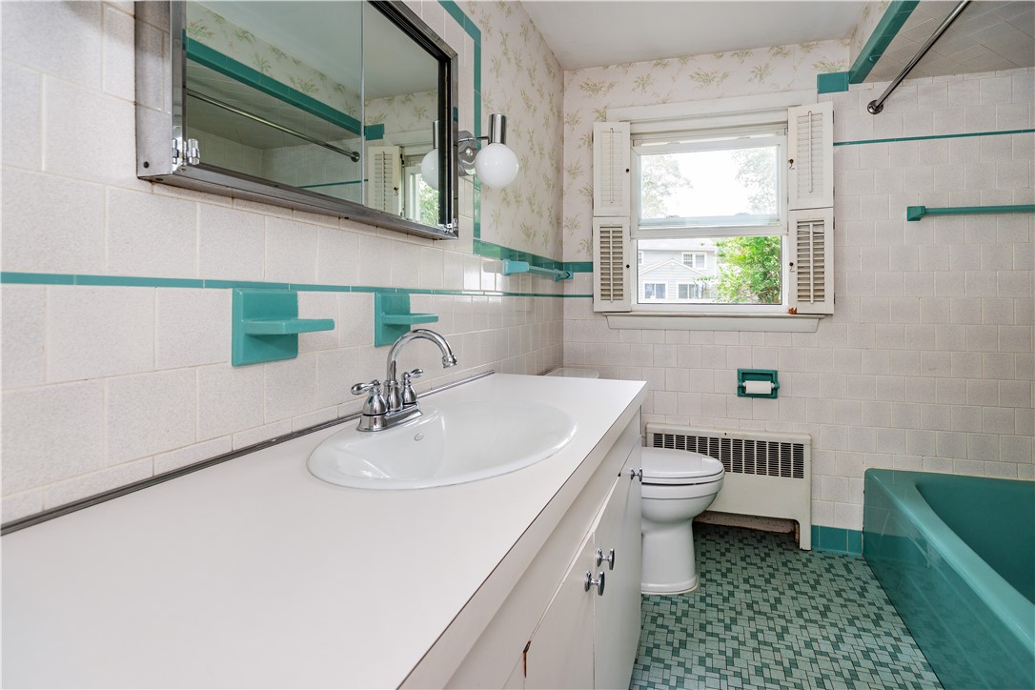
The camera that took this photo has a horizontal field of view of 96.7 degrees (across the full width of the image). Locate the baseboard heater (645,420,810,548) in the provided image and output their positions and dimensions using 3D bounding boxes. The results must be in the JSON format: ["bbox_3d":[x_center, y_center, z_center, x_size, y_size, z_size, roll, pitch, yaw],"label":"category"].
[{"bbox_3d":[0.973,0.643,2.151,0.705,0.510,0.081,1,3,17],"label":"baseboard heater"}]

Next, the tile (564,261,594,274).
[{"bbox_3d":[0.309,-0.387,2.307,0.149,0.056,0.010,1,3,17],"label":"tile"}]

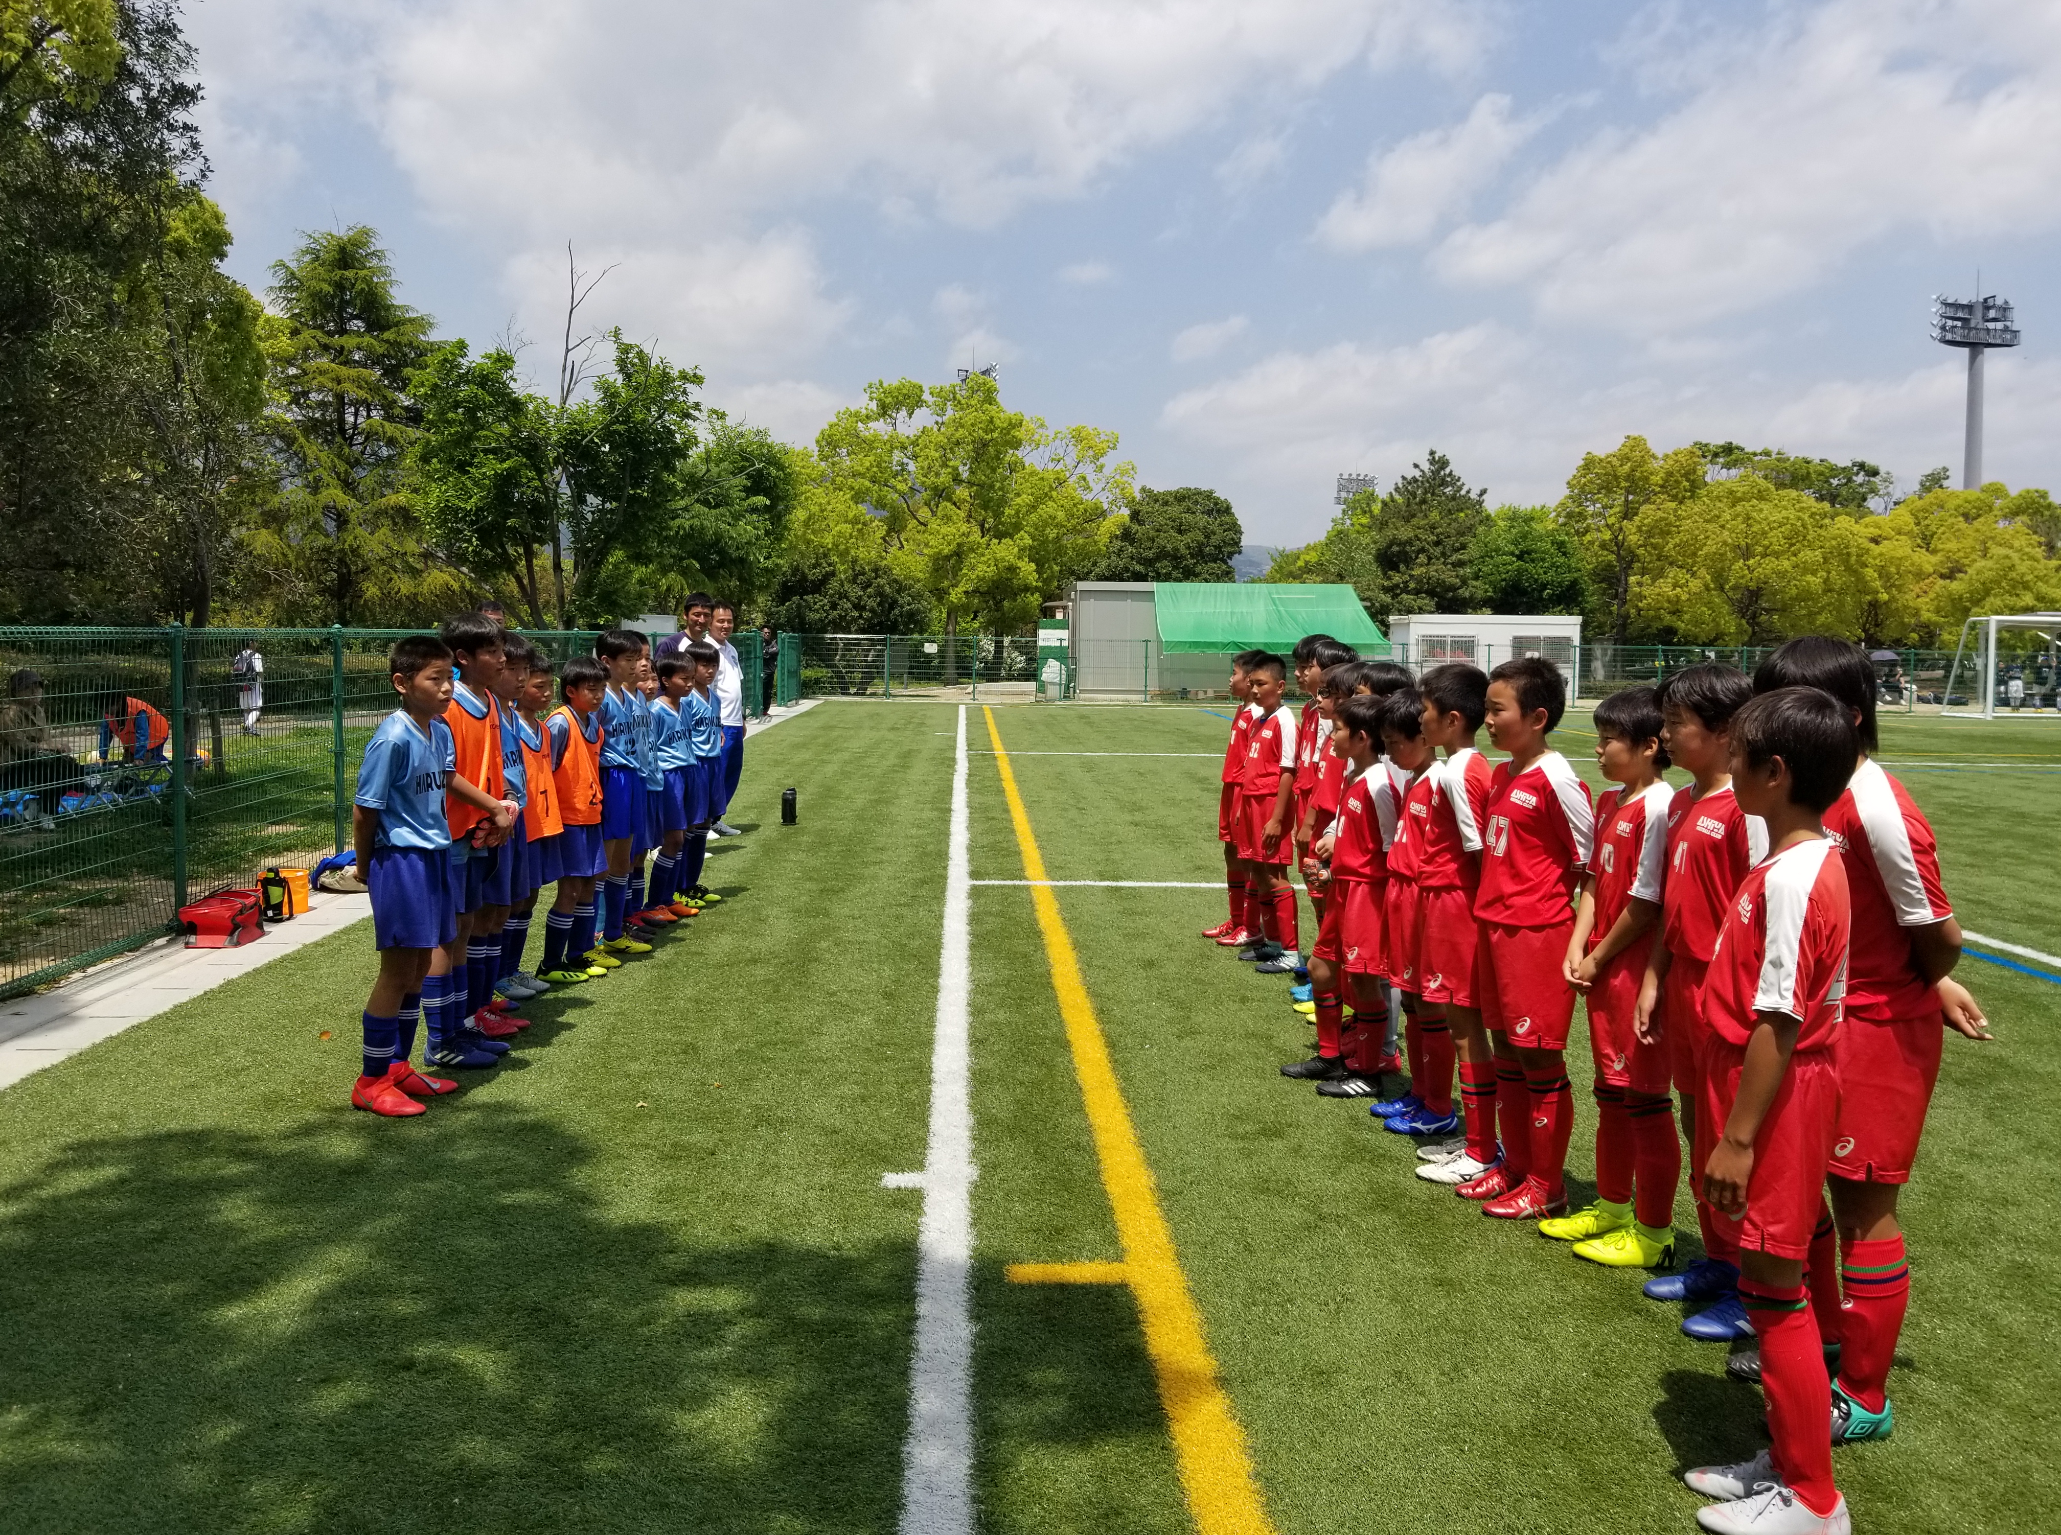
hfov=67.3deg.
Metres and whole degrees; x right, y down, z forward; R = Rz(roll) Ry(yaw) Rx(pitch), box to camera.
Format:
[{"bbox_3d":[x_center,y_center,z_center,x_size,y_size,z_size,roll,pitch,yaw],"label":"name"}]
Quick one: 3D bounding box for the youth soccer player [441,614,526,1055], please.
[{"bbox_3d":[-1.900,0.244,5.308,0.360,1.530,0.420,1,4,8],"label":"youth soccer player"}]

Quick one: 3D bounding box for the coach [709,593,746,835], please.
[{"bbox_3d":[-2.310,-0.386,11.733,0.340,1.733,0.520,2,4,20],"label":"coach"}]

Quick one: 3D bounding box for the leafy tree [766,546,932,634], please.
[{"bbox_3d":[-4.716,-3.849,40.300,4.400,3.950,4.200,1,5,-2],"label":"leafy tree"}]

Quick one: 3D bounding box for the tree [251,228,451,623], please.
[{"bbox_3d":[-15.858,-7.097,36.000,5.300,10.800,5.200,1,5,-2],"label":"tree"}]

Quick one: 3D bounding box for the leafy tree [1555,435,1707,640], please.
[{"bbox_3d":[19.358,-6.508,49.721,5.100,8.241,5.100,1,4,0],"label":"leafy tree"}]

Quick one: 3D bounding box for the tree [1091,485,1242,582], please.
[{"bbox_3d":[4.720,-6.462,55.000,6.000,7.000,5.800,1,5,-2],"label":"tree"}]

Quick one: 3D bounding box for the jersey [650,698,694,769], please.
[{"bbox_3d":[-1.951,-0.189,8.450,0.230,0.420,0.380,2,5,10],"label":"jersey"}]

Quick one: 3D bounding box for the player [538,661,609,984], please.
[{"bbox_3d":[-1.960,0.212,6.645,0.310,1.375,0.390,2,4,20],"label":"player"}]

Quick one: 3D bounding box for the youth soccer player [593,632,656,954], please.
[{"bbox_3d":[-1.956,0.116,7.420,0.320,1.530,0.420,2,5,9],"label":"youth soccer player"}]

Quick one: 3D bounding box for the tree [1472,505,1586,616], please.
[{"bbox_3d":[16.660,-5.681,51.790,4.400,6.196,4.400,1,4,0],"label":"tree"}]

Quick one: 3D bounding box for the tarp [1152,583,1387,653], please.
[{"bbox_3d":[6.060,-3.807,39.500,5.750,1.800,2.000,1,5,-2],"label":"tarp"}]

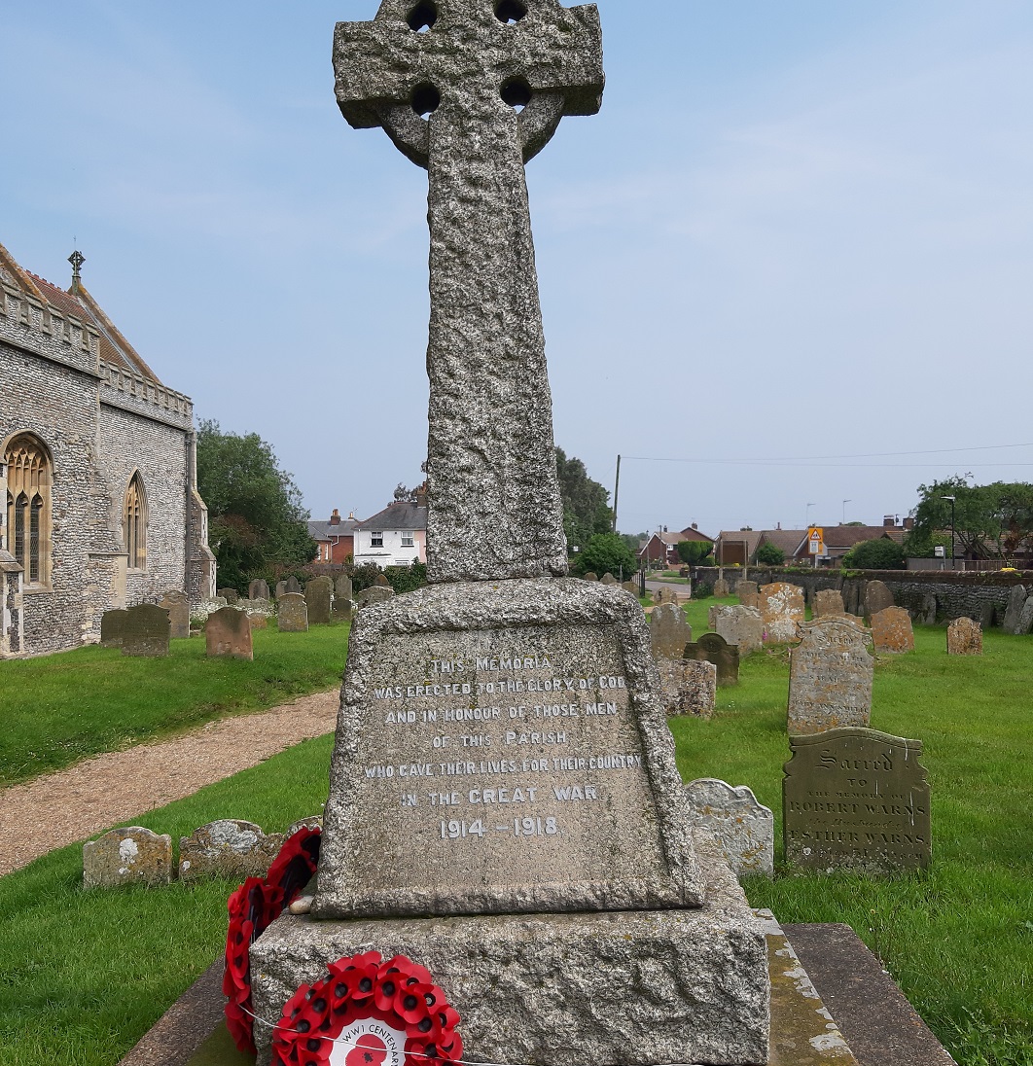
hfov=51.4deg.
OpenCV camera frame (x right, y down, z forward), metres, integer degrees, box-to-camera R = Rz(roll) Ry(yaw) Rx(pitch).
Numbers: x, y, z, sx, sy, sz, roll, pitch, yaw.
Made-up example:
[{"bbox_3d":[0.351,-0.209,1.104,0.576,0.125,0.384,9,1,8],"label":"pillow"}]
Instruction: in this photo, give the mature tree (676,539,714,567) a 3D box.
[{"bbox_3d":[13.634,2.080,82.000,2.875,3.257,2.875,0,-2,0],"label":"mature tree"}]

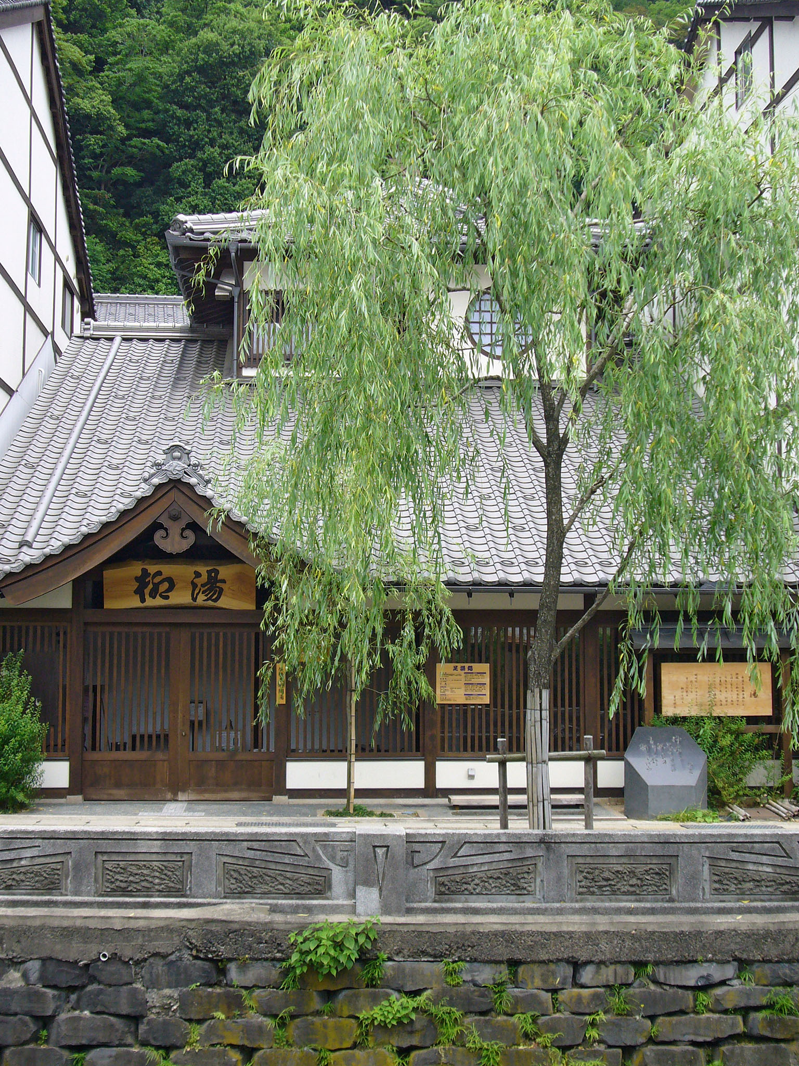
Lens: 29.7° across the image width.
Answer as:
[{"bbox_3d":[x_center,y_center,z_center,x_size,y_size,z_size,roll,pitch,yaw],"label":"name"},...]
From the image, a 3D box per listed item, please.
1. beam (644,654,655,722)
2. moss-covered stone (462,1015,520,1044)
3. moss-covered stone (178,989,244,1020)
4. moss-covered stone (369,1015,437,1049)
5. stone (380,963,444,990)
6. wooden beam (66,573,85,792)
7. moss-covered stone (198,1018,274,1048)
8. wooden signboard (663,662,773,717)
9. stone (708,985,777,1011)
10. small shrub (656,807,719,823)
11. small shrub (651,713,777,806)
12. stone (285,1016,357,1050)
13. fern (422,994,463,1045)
[{"bbox_3d":[2.697,2.048,16.313,0.100,1.560,0.100,0,-5,0],"label":"beam"},{"bbox_3d":[0.601,3.284,10.084,0.384,0.187,0.280,0,-5,0],"label":"moss-covered stone"},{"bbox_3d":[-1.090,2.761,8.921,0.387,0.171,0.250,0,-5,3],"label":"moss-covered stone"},{"bbox_3d":[0.025,2.946,9.005,0.387,0.186,0.260,0,-5,2],"label":"moss-covered stone"},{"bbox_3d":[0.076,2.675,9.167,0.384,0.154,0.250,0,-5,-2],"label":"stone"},{"bbox_3d":[-3.608,1.674,16.896,0.155,2.513,0.155,0,-5,0],"label":"wooden beam"},{"bbox_3d":[-0.965,2.957,9.024,0.452,0.168,0.260,0,-5,2],"label":"moss-covered stone"},{"bbox_3d":[3.595,1.777,17.125,1.263,0.597,0.050,0,-5,0],"label":"wooden signboard"},{"bbox_3d":[2.068,2.816,9.218,0.413,0.145,0.250,0,-5,-2],"label":"stone"},{"bbox_3d":[3.035,2.974,15.900,0.629,0.147,0.350,0,-5,-4],"label":"small shrub"},{"bbox_3d":[3.419,2.468,16.411,1.270,1.000,0.950,1,-5,-4],"label":"small shrub"},{"bbox_3d":[-0.469,2.981,9.071,0.419,0.184,0.250,0,-5,-2],"label":"stone"},{"bbox_3d":[0.256,2.884,8.950,0.236,0.274,0.200,0,-5,-2],"label":"fern"}]

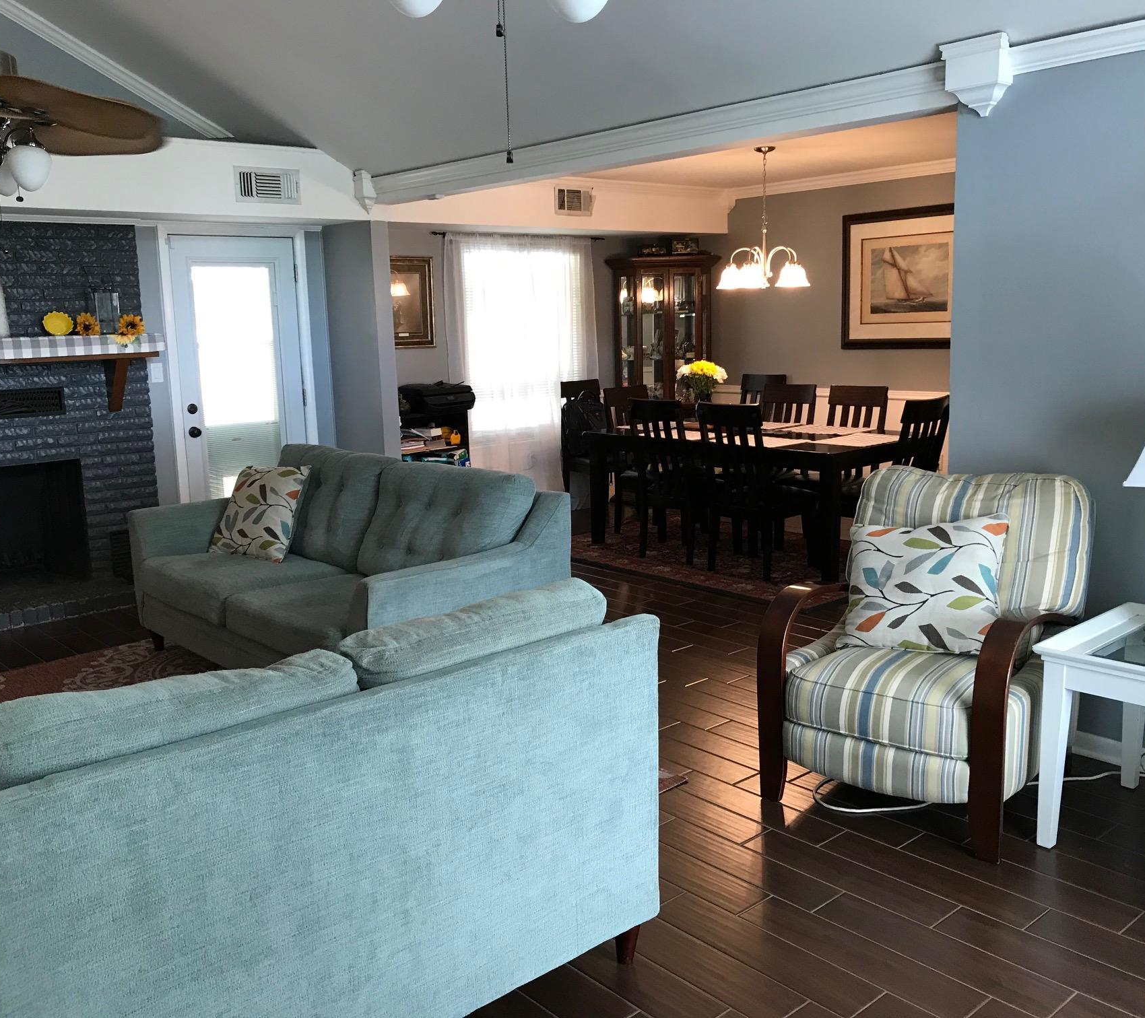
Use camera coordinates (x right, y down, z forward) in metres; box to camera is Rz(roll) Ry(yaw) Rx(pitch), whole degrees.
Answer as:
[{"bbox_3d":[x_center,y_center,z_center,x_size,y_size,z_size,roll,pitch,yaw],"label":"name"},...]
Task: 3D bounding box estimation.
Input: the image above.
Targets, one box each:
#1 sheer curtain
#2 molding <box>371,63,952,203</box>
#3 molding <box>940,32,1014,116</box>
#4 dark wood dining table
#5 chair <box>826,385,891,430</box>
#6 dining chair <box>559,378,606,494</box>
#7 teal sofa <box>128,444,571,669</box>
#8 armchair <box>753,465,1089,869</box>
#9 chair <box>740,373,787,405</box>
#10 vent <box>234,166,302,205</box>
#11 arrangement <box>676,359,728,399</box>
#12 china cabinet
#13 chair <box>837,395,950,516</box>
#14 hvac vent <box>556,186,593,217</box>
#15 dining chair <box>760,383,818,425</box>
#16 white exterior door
[{"bbox_3d":[-0.335,-0.964,8.247,1.400,2.090,0.100,-10,13,-41],"label":"sheer curtain"},{"bbox_3d":[0.068,-1.680,5.183,0.180,0.135,3.840,-10,13,-41],"label":"molding"},{"bbox_3d":[1.381,-1.481,3.768,0.125,0.245,0.225,-10,13,-41],"label":"molding"},{"bbox_3d":[1.189,-0.122,7.233,1.140,0.755,2.050,-10,13,-41],"label":"dark wood dining table"},{"bbox_3d":[1.722,-0.289,7.236,0.580,1.010,0.460,-10,13,-41],"label":"chair"},{"bbox_3d":[0.257,-0.488,8.709,0.465,1.025,0.570,-10,13,-41],"label":"dining chair"},{"bbox_3d":[-1.060,0.278,4.783,0.920,0.940,2.140,-10,13,-41],"label":"teal sofa"},{"bbox_3d":[1.161,0.411,3.566,0.760,0.980,0.930,6,13,37],"label":"armchair"},{"bbox_3d":[1.391,-0.545,8.858,0.570,1.025,0.465,-10,13,-41],"label":"chair"},{"bbox_3d":[-1.717,-1.829,6.221,0.398,0.195,0.020,-10,13,-41],"label":"vent"},{"bbox_3d":[0.888,-0.763,7.474,0.340,0.445,0.340,-1,10,0],"label":"arrangement"},{"bbox_3d":[0.745,-1.037,8.928,0.910,1.950,0.600,-1,10,4],"label":"china cabinet"},{"bbox_3d":[1.858,-0.146,6.404,0.460,1.010,0.580,-10,13,-41],"label":"chair"},{"bbox_3d":[0.022,-2.159,7.737,0.345,0.195,0.020,-10,13,-41],"label":"hvac vent"},{"bbox_3d":[1.350,-0.327,7.619,0.570,1.025,0.465,-10,13,-41],"label":"dining chair"},{"bbox_3d":[-2.021,-0.648,6.830,0.785,2.030,0.050,-10,13,-41],"label":"white exterior door"}]

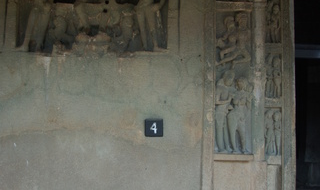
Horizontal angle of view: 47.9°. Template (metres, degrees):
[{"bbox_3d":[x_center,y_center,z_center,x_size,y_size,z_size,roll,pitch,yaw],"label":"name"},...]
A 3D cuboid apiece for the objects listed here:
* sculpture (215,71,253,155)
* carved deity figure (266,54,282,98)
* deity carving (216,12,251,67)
[{"bbox_3d":[0.702,0.158,3.460,0.348,0.796,0.140,1,-5,-2],"label":"sculpture"},{"bbox_3d":[1.114,-0.180,3.539,0.160,0.447,0.090,1,-5,-2],"label":"carved deity figure"},{"bbox_3d":[0.714,-0.538,3.515,0.317,0.532,0.130,1,-5,-2],"label":"deity carving"}]

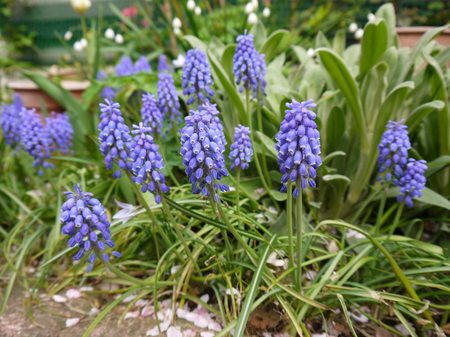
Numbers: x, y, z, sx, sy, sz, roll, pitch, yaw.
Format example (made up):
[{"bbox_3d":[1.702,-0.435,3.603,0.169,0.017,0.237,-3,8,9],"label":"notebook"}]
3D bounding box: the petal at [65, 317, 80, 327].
[{"bbox_3d":[-0.125,0.125,0.298,0.013,0.003,0.010,0,22,0],"label":"petal"}]

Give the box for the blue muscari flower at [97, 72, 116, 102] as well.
[{"bbox_3d":[-0.176,-0.122,0.540,0.028,0.050,0.028,0,21,0],"label":"blue muscari flower"}]

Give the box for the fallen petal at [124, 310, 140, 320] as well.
[{"bbox_3d":[-0.077,0.123,0.304,0.013,0.003,0.010,0,22,0],"label":"fallen petal"}]

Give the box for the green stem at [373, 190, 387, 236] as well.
[{"bbox_3d":[0.147,0.043,0.345,0.005,0.047,0.004,11,0,0],"label":"green stem"}]

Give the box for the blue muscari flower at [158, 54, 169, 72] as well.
[{"bbox_3d":[-0.093,-0.154,0.550,0.019,0.036,0.019,0,18,0],"label":"blue muscari flower"}]

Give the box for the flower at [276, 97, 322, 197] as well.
[{"bbox_3d":[0.053,-0.015,0.265,0.032,0.071,0.032,0,21,0],"label":"flower"}]

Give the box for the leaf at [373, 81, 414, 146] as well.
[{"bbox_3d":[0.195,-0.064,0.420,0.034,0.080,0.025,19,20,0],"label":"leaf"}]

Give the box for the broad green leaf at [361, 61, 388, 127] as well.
[{"bbox_3d":[0.175,-0.086,0.425,0.031,0.077,0.022,2,18,0],"label":"broad green leaf"}]

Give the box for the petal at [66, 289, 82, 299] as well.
[{"bbox_3d":[-0.106,0.088,0.257,0.011,0.003,0.009,0,18,0],"label":"petal"}]

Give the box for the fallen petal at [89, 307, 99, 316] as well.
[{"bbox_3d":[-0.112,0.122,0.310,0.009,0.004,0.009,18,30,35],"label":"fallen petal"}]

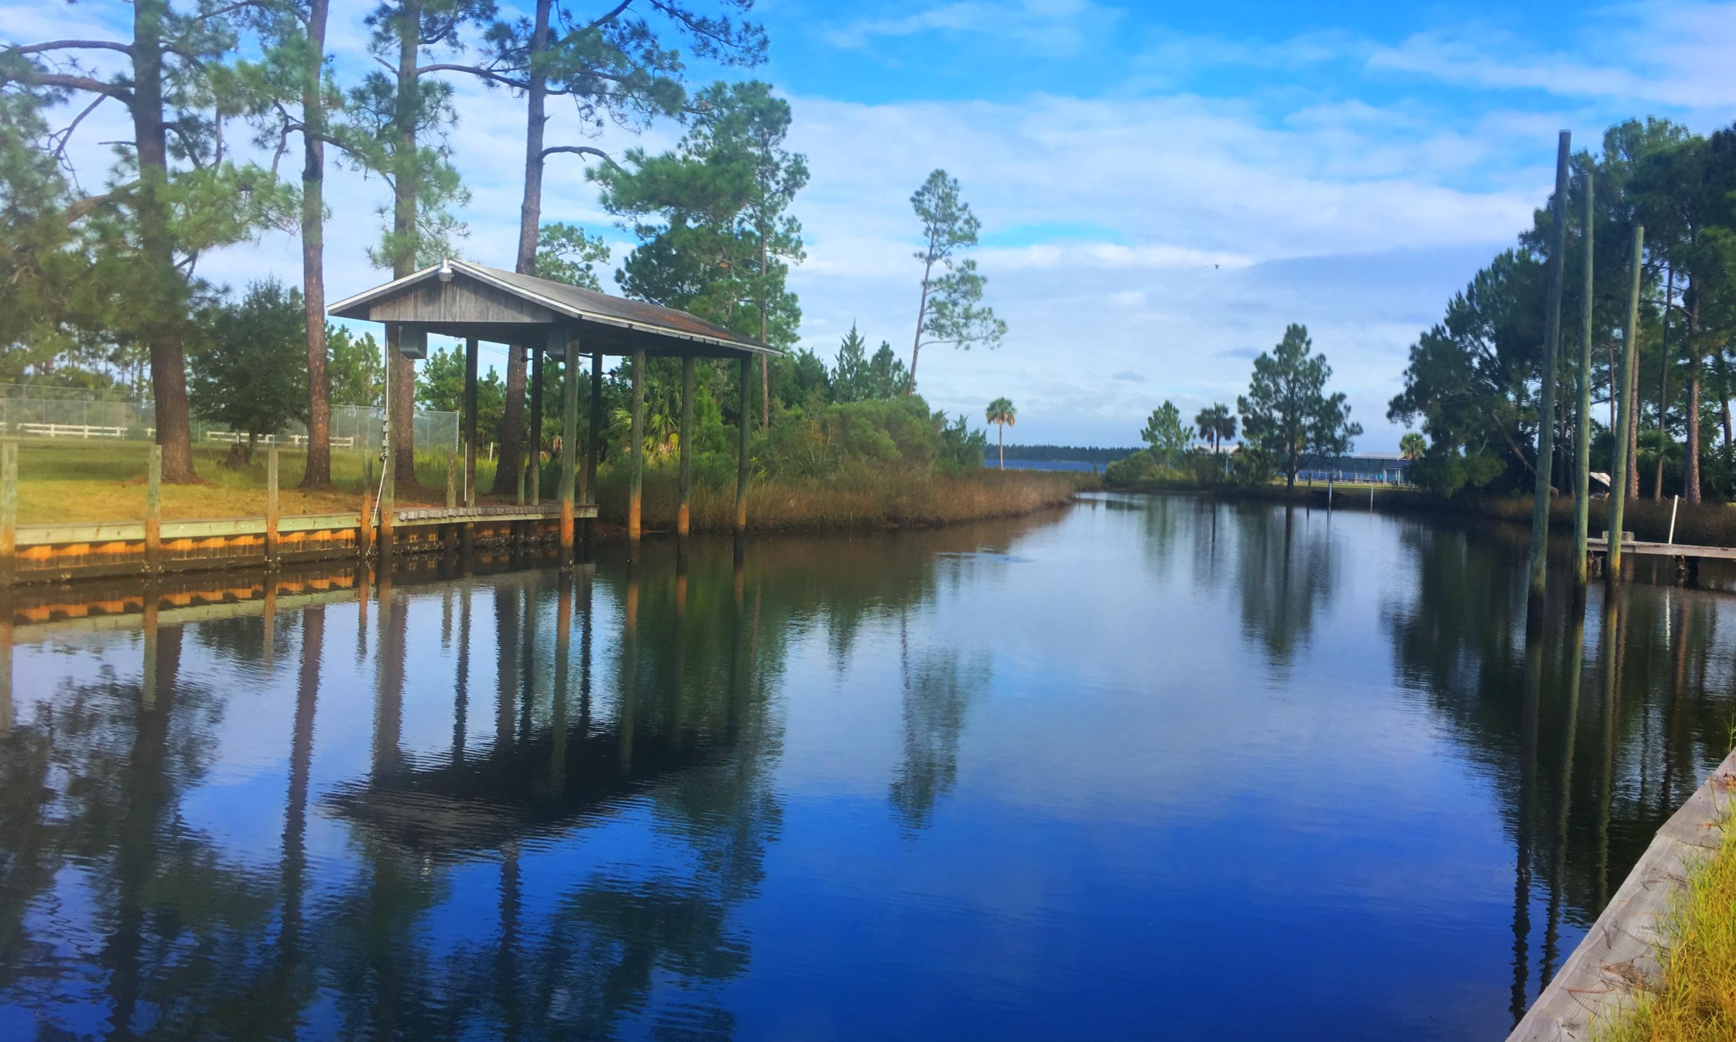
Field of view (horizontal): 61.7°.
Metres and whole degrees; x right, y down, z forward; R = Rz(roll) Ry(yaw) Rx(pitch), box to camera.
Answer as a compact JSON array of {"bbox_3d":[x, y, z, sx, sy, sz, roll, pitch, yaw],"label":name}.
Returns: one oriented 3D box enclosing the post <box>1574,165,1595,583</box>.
[{"bbox_3d":[12.512,-2.309,25.401,0.200,7.465,0.200,0,3,0],"label":"post"}]

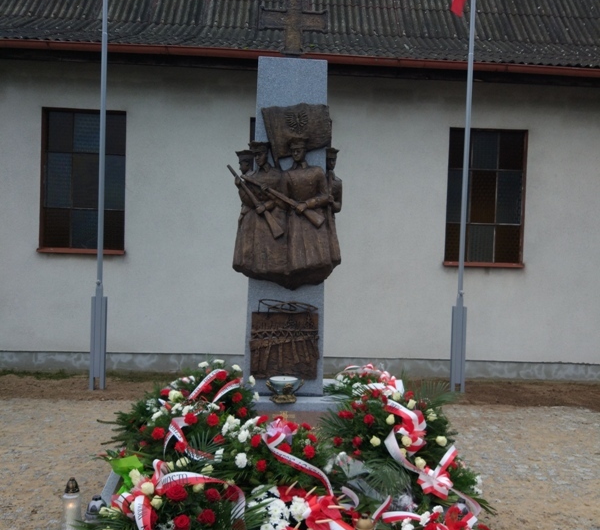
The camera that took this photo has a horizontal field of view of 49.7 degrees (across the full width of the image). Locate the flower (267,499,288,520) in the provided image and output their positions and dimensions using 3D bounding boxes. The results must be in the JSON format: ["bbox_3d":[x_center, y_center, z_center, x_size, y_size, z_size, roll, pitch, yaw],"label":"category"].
[{"bbox_3d":[-0.104,1.134,3.000,0.095,0.090,0.070,2,2,-3],"label":"flower"}]

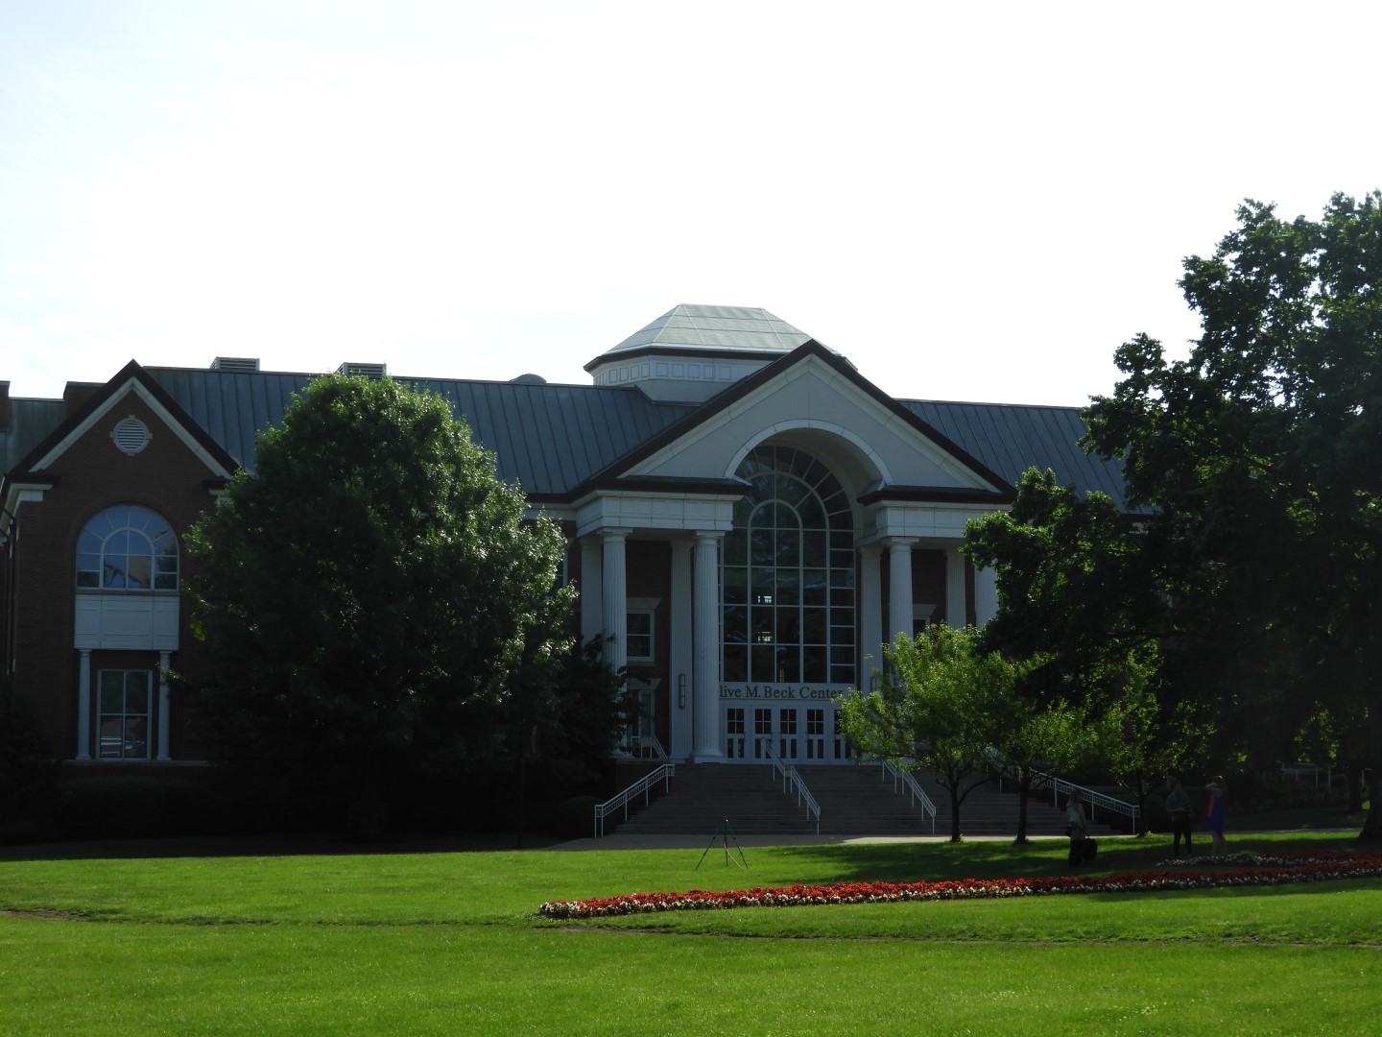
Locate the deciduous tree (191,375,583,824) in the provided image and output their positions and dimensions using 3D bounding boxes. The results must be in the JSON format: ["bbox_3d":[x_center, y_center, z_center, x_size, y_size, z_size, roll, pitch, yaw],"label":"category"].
[{"bbox_3d":[-9.470,2.569,85.256,11.900,14.105,11.500,0,-6,0],"label":"deciduous tree"}]

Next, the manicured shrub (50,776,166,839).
[{"bbox_3d":[-18.660,9.259,89.524,3.400,2.013,2.000,2,-7,-15],"label":"manicured shrub"}]

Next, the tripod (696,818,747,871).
[{"bbox_3d":[0.707,7.322,63.077,1.180,1.186,1.050,0,-6,0],"label":"tripod"}]

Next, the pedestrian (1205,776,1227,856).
[{"bbox_3d":[11.271,6.384,59.964,0.500,1.712,0.480,1,-7,-7],"label":"pedestrian"}]

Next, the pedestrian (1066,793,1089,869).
[{"bbox_3d":[8.277,6.673,59.931,0.500,1.622,0.500,1,-7,-11],"label":"pedestrian"}]

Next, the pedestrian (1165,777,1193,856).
[{"bbox_3d":[10.645,6.493,60.959,0.570,1.721,0.420,1,-7,-7],"label":"pedestrian"}]

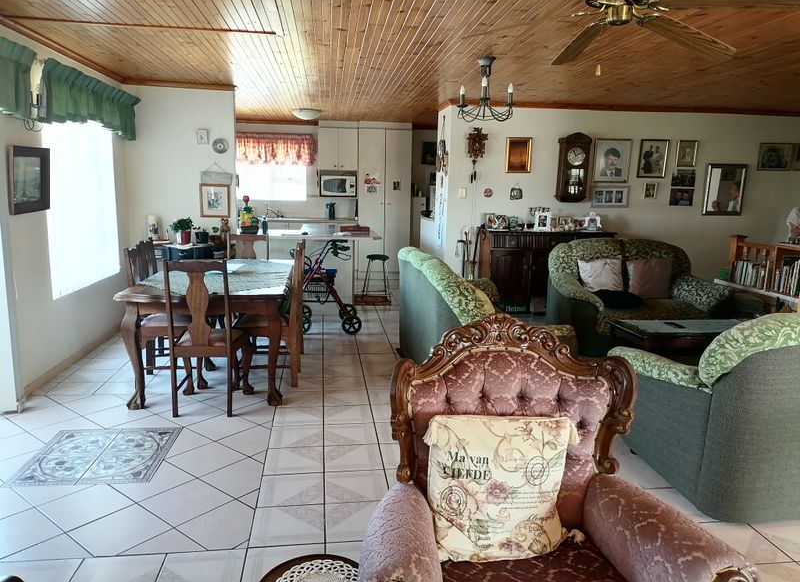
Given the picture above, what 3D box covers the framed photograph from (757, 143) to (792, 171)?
[{"bbox_3d":[4.899,-1.742,7.845,0.473,0.351,0.031,0,10,-7],"label":"framed photograph"}]

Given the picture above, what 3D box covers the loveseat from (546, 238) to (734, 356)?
[{"bbox_3d":[2.211,0.055,5.499,1.428,0.923,0.982,-1,10,-7],"label":"loveseat"}]

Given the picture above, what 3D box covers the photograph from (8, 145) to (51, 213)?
[{"bbox_3d":[-2.484,-0.750,4.059,0.035,0.422,0.505,-1,10,-7],"label":"photograph"}]

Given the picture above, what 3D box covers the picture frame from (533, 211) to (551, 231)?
[{"bbox_3d":[1.739,-0.850,7.374,0.210,0.240,0.060,0,10,-7],"label":"picture frame"}]

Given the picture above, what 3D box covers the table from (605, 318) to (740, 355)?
[{"bbox_3d":[2.273,0.503,4.572,1.200,0.460,0.560,0,10,-7],"label":"table"}]

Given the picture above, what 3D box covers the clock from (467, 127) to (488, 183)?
[{"bbox_3d":[0.951,-1.677,7.473,0.269,0.674,0.140,0,10,-7],"label":"clock"}]

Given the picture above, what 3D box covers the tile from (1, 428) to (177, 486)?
[{"bbox_3d":[-1.610,0.878,3.251,0.688,0.012,0.666,-1,10,-7],"label":"tile"}]

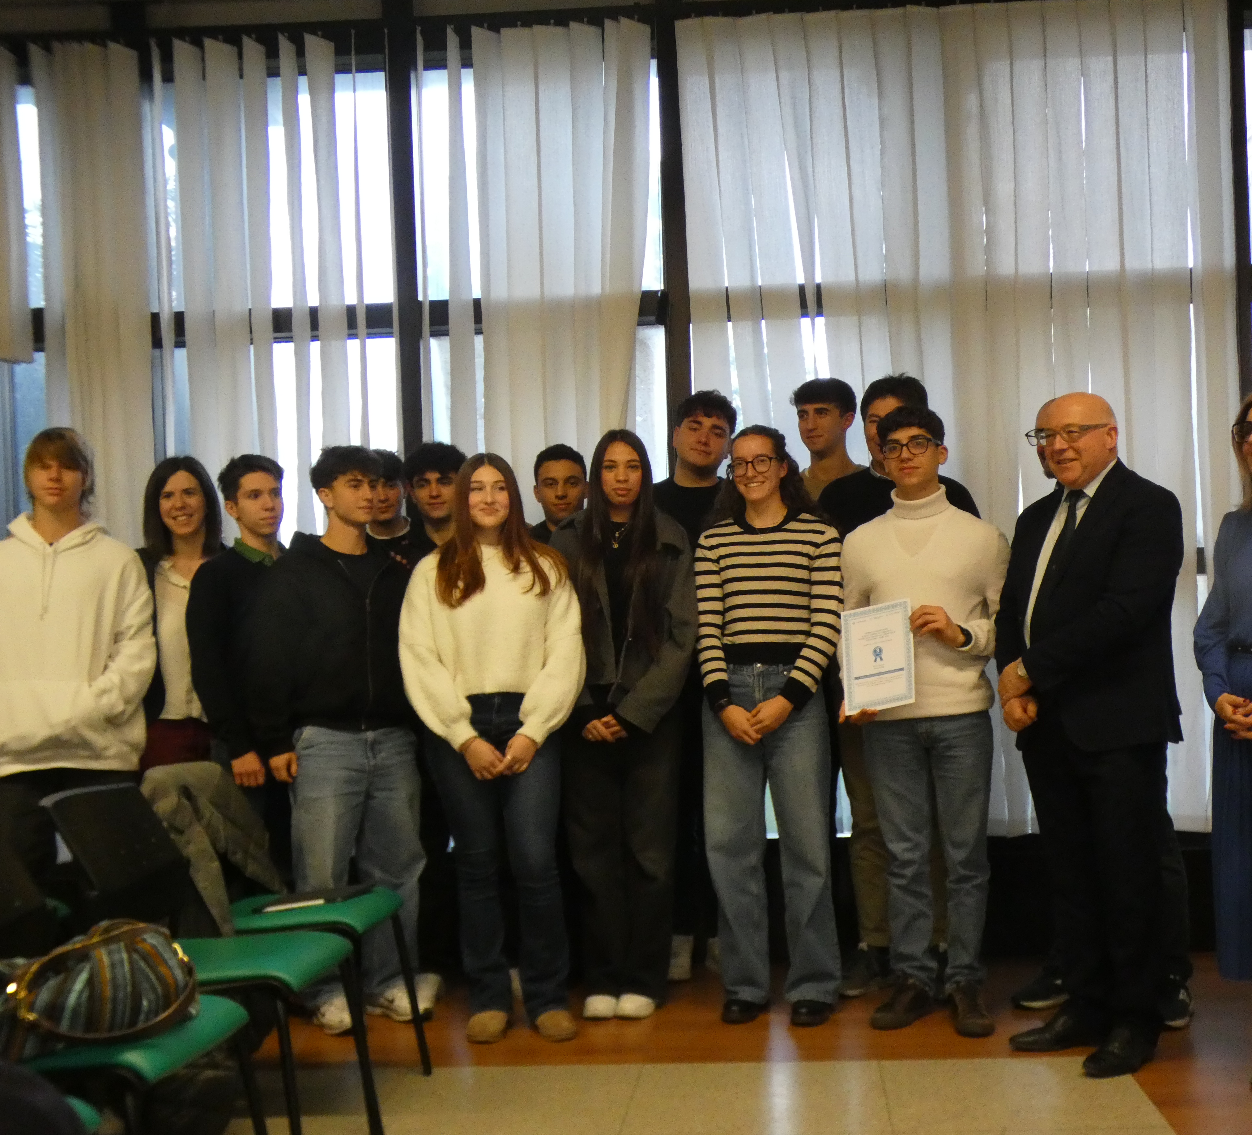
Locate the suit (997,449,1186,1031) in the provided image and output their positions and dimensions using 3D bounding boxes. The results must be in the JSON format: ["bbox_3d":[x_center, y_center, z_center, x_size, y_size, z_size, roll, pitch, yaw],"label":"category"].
[{"bbox_3d":[1.227,0.475,4.131,0.510,1.517,0.340,-3,-2,45],"label":"suit"}]

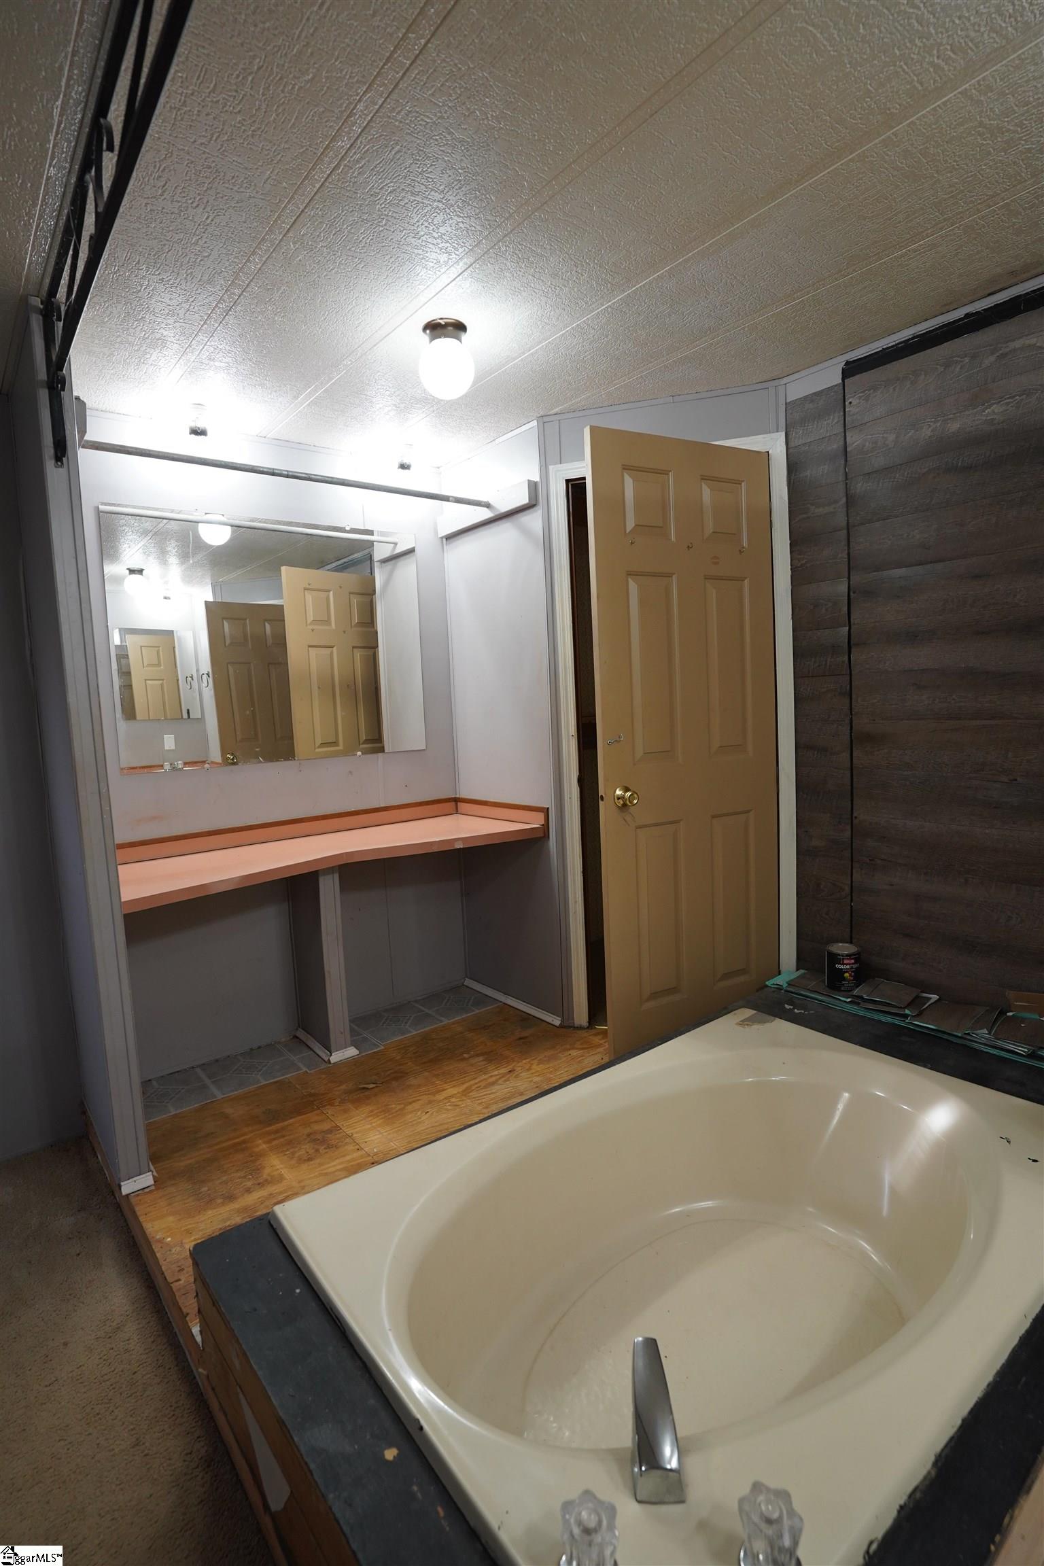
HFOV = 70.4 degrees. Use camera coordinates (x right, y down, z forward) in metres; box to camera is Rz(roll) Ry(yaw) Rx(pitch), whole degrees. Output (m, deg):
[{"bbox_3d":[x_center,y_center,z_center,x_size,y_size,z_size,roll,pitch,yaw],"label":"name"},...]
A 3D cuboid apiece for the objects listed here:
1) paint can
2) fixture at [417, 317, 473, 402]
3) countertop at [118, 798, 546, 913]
[{"bbox_3d":[1.036,0.597,2.386,0.107,0.124,0.107,-3,5,1],"label":"paint can"},{"bbox_3d":[-0.198,-1.124,1.944,0.150,0.215,0.150,-3,5,0],"label":"fixture"},{"bbox_3d":[-0.655,0.215,2.567,1.454,0.119,0.619,-7,7,-39],"label":"countertop"}]

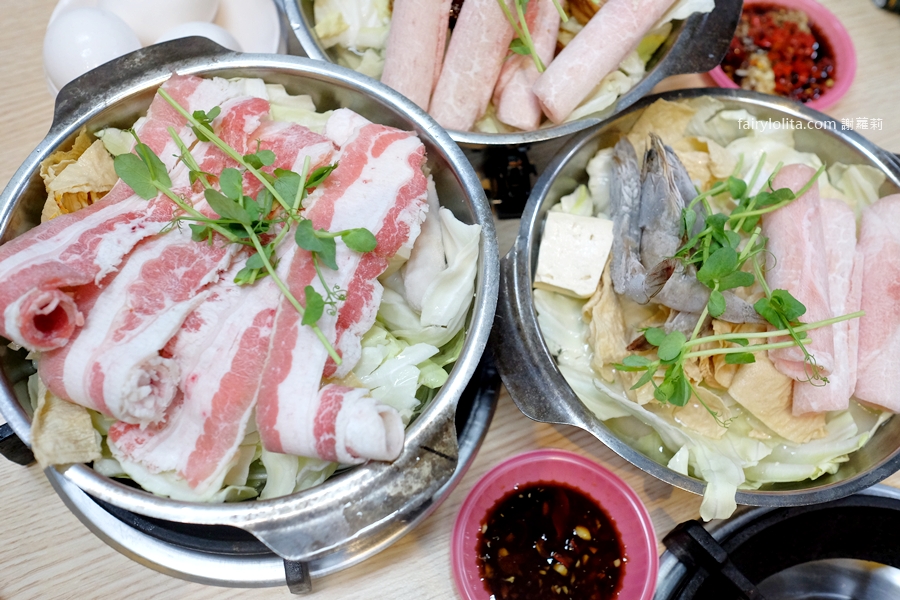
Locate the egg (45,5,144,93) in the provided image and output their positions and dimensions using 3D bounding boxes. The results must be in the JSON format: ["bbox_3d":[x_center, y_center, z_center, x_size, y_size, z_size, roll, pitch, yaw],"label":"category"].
[{"bbox_3d":[-0.173,-0.117,0.426,0.047,0.052,0.049,-29,73,-14],"label":"egg"}]

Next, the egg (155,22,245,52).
[{"bbox_3d":[-0.122,-0.112,0.426,0.052,0.049,0.047,9,69,0],"label":"egg"}]

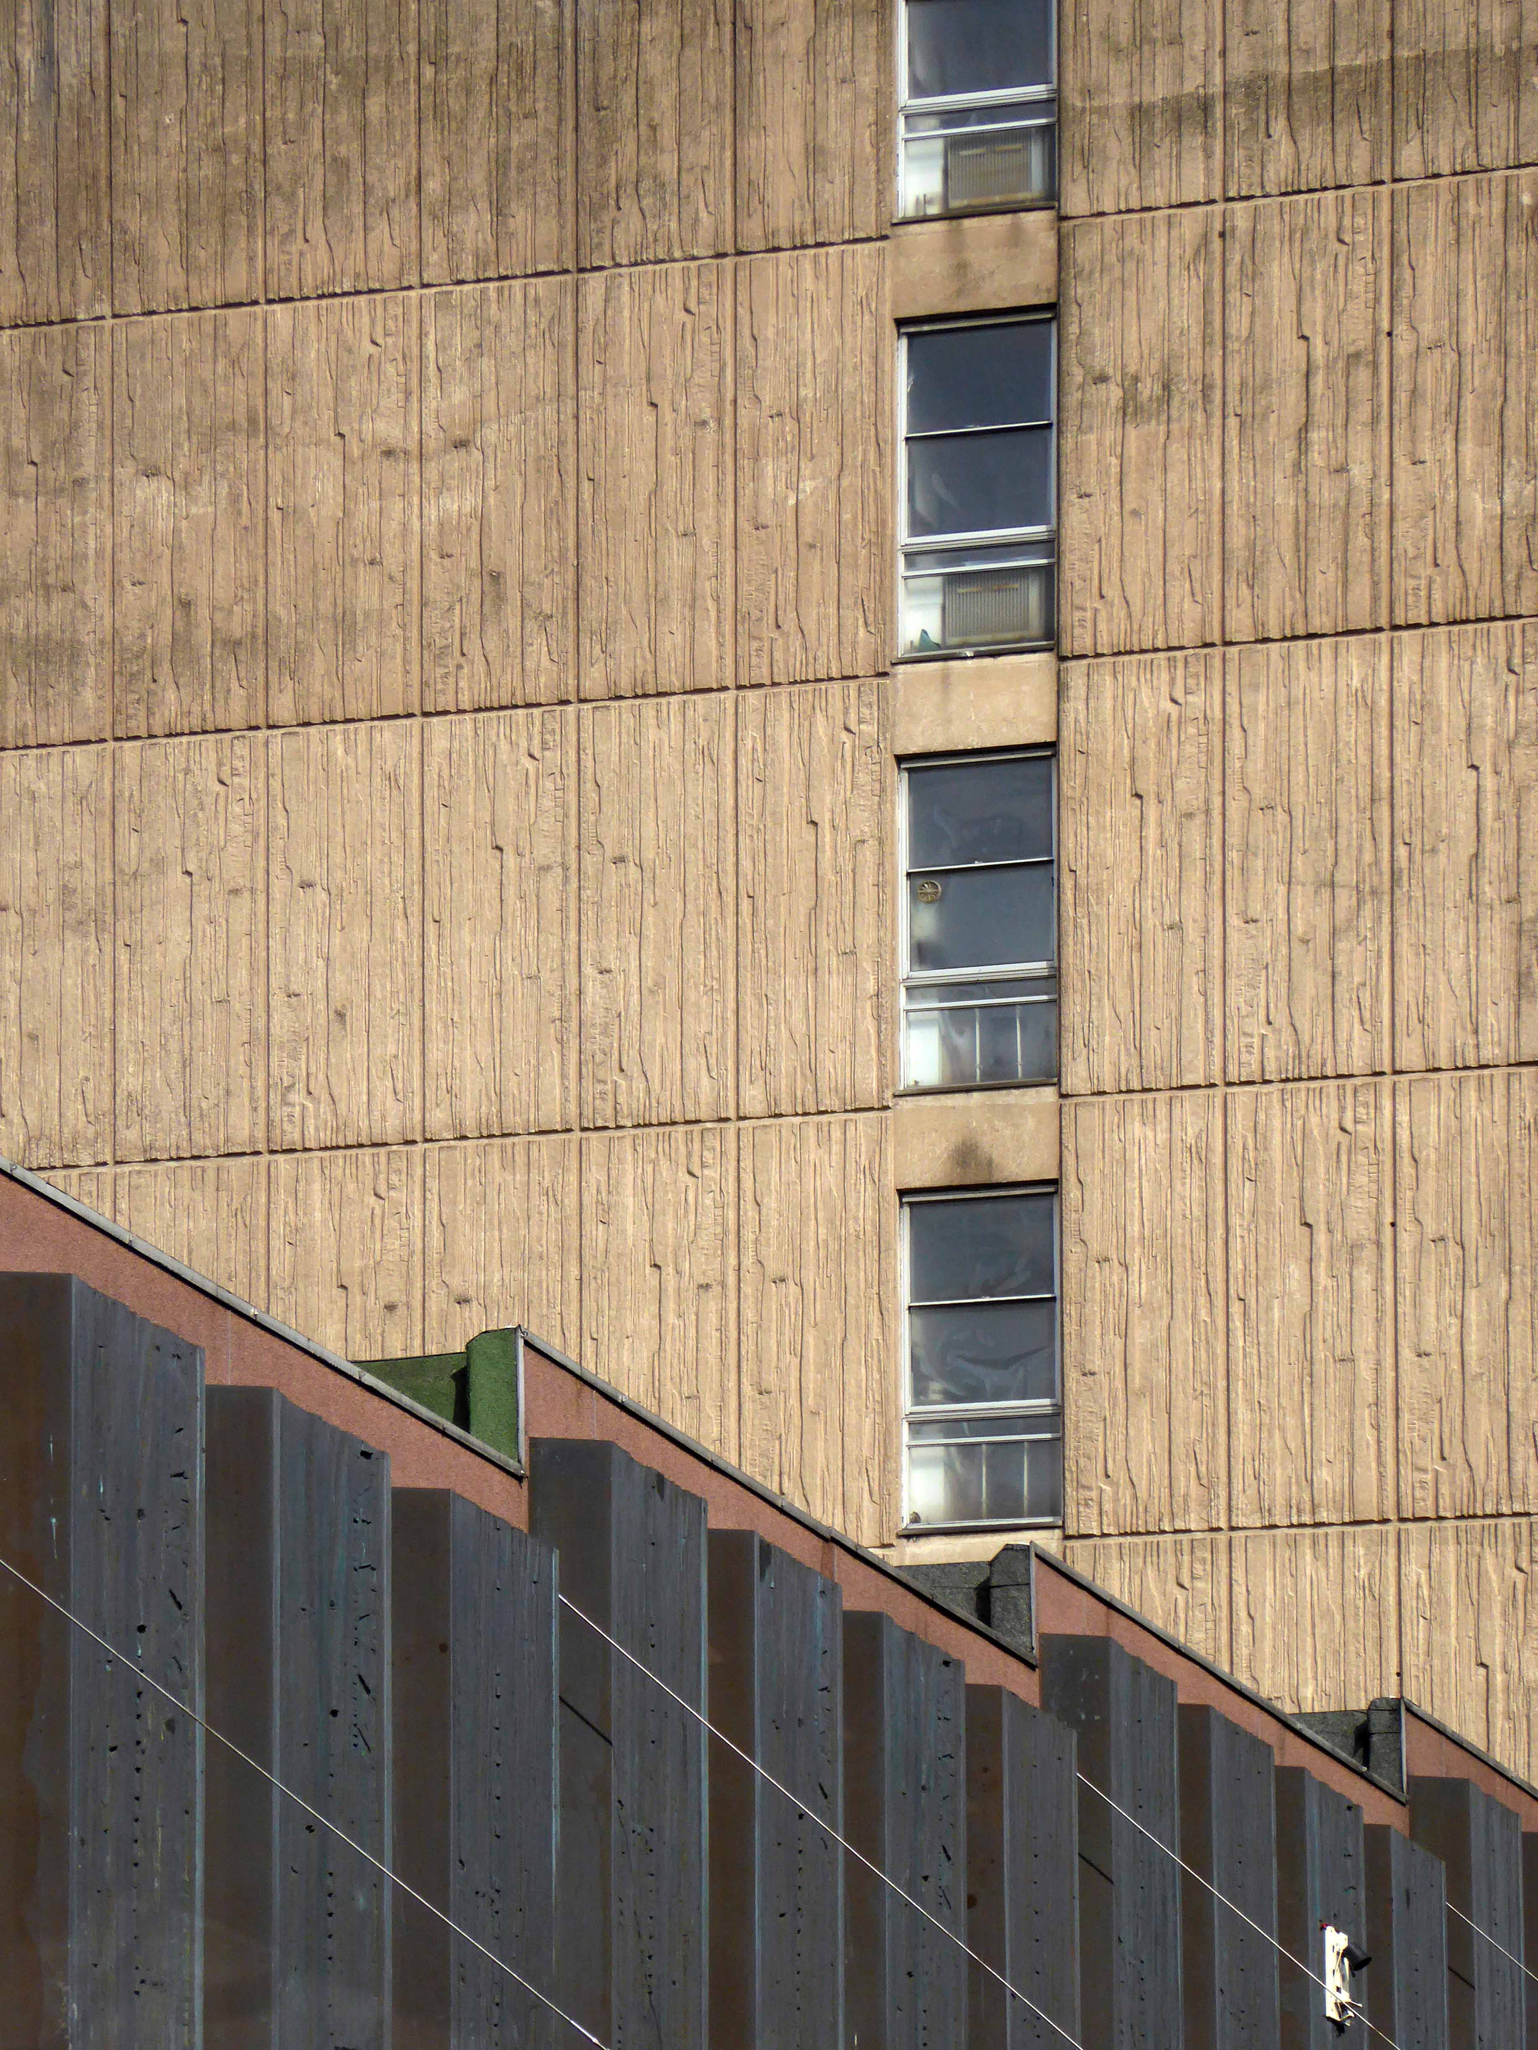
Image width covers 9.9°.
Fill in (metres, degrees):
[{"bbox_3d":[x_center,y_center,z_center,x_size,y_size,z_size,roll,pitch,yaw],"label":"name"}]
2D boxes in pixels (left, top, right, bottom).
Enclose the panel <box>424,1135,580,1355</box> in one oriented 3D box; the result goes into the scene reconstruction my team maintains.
[{"bbox_3d":[-1.693,2.100,57.006,1.091,2.780,0.130,-4,-11,21],"label":"panel"}]

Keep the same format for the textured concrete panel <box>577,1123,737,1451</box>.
[{"bbox_3d":[-0.706,2.051,57.156,1.092,2.800,0.120,-4,-10,23],"label":"textured concrete panel"}]

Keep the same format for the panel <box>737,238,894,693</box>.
[{"bbox_3d":[0.318,-3.581,56.971,1.040,2.760,0.150,-5,-13,20],"label":"panel"}]

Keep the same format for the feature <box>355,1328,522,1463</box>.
[{"bbox_3d":[-1.266,1.419,34.000,0.540,0.460,0.360,-5,-13,20],"label":"feature"}]

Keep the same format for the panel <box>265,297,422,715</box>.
[{"bbox_3d":[-2.751,-3.363,58.070,1.040,2.760,0.150,-5,-13,20],"label":"panel"}]

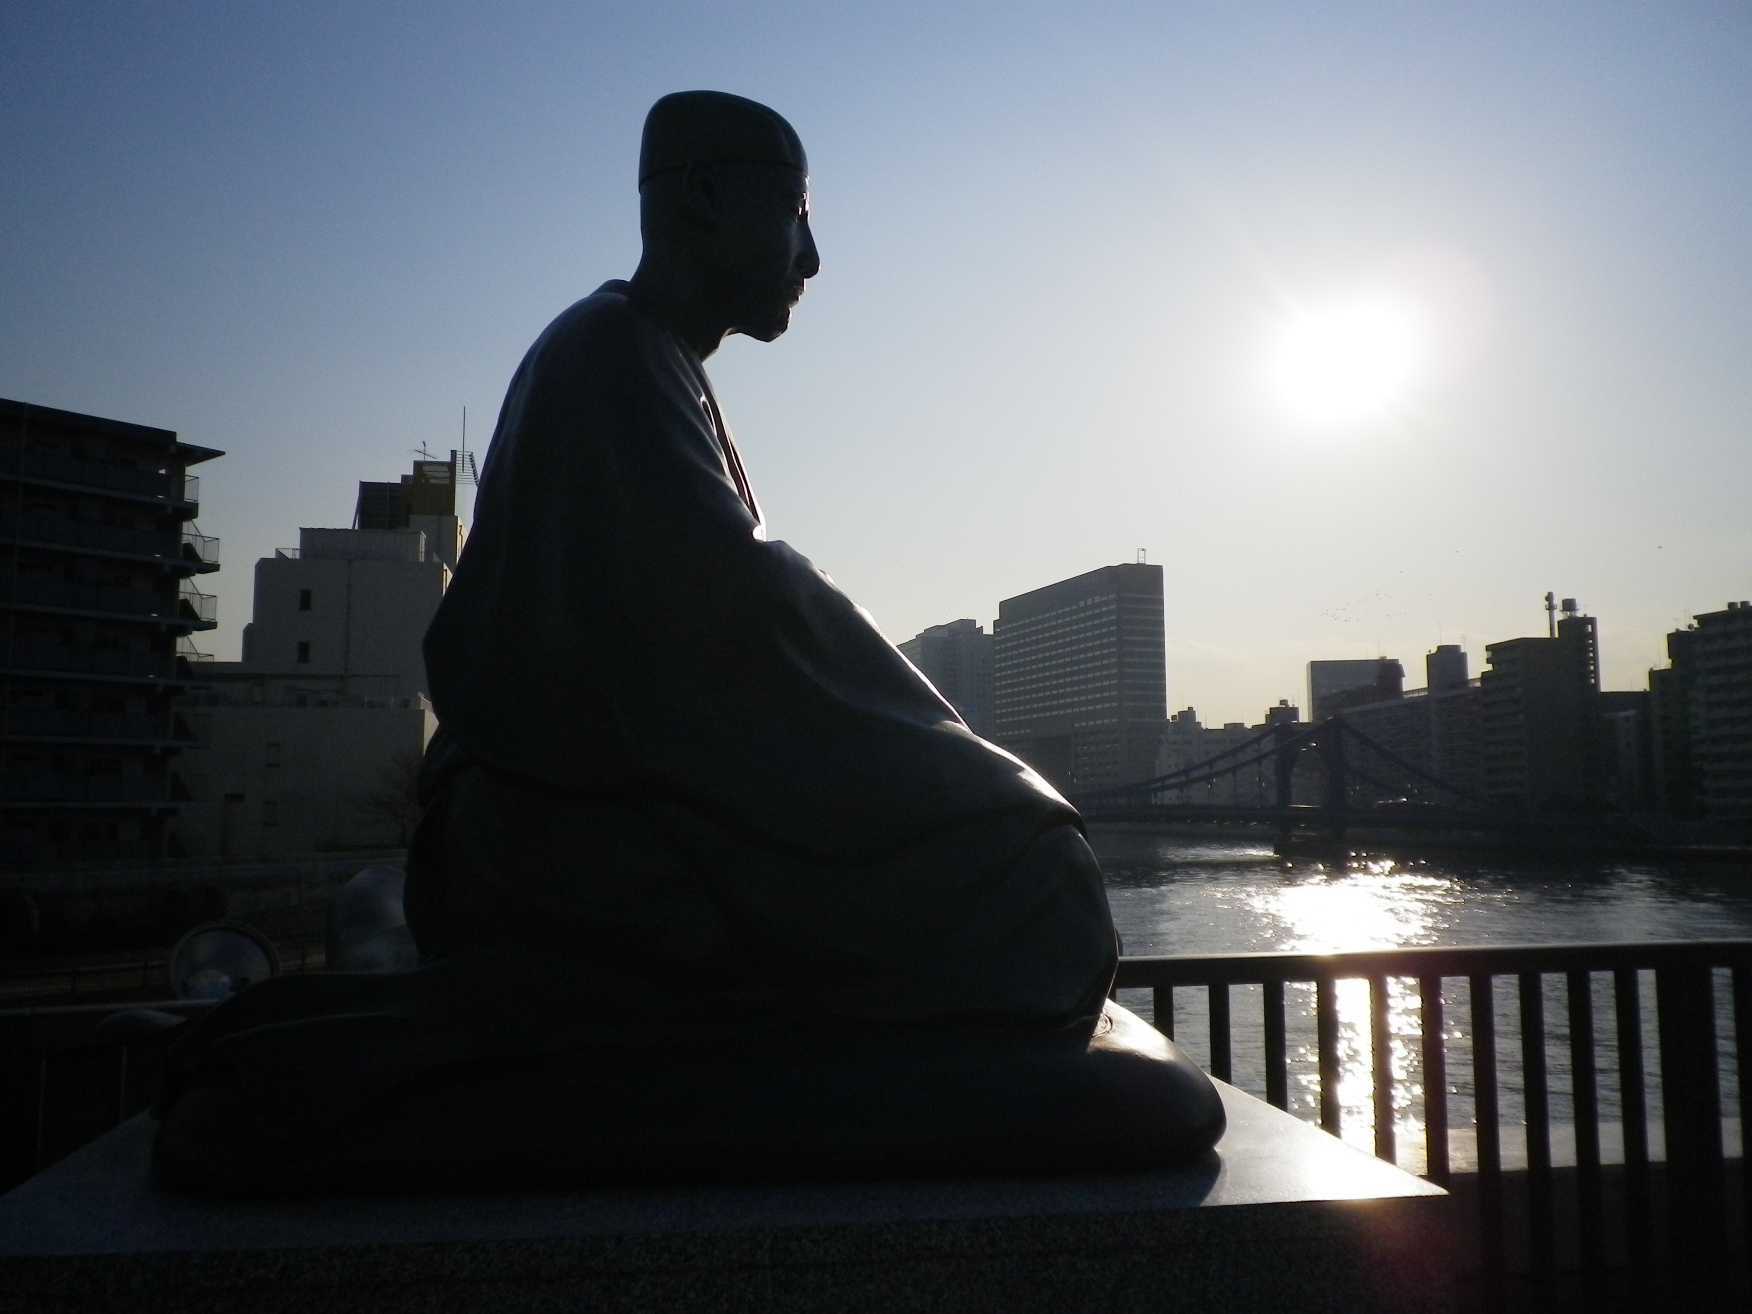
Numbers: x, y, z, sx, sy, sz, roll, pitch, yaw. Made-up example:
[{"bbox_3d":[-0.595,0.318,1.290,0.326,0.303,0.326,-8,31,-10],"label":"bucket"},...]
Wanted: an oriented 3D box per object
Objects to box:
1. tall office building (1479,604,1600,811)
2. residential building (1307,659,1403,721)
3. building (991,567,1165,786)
[{"bbox_3d":[145.531,15.120,310.152,16.973,45.828,18.887,0,-6,-3],"label":"tall office building"},{"bbox_3d":[156.209,29.045,462.298,26.281,53.447,20.000,-1,-6,13],"label":"residential building"},{"bbox_3d":[84.096,20.786,604.337,18.898,100.956,116.652,2,-7,-20],"label":"building"}]

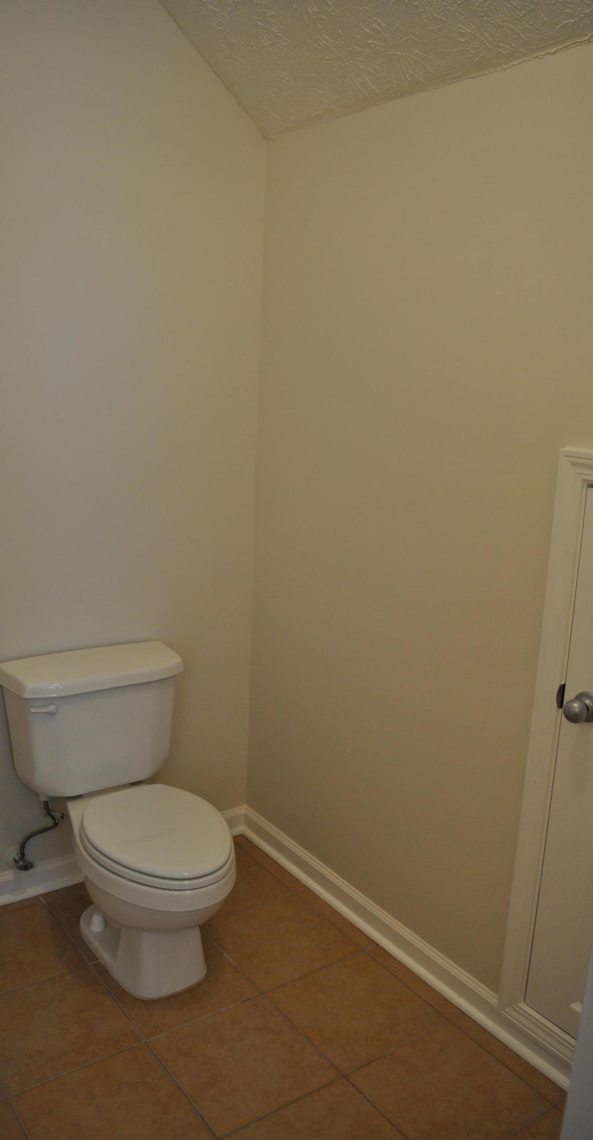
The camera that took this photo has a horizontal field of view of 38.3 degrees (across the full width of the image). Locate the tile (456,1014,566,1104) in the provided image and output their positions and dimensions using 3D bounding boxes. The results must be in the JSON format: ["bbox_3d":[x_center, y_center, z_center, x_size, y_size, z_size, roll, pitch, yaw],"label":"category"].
[{"bbox_3d":[0.492,1.142,2.002,0.052,0.010,0.330,-6,15,-35],"label":"tile"}]

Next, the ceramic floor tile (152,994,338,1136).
[{"bbox_3d":[-0.121,1.128,1.960,0.332,0.010,0.332,-6,15,-35],"label":"ceramic floor tile"}]

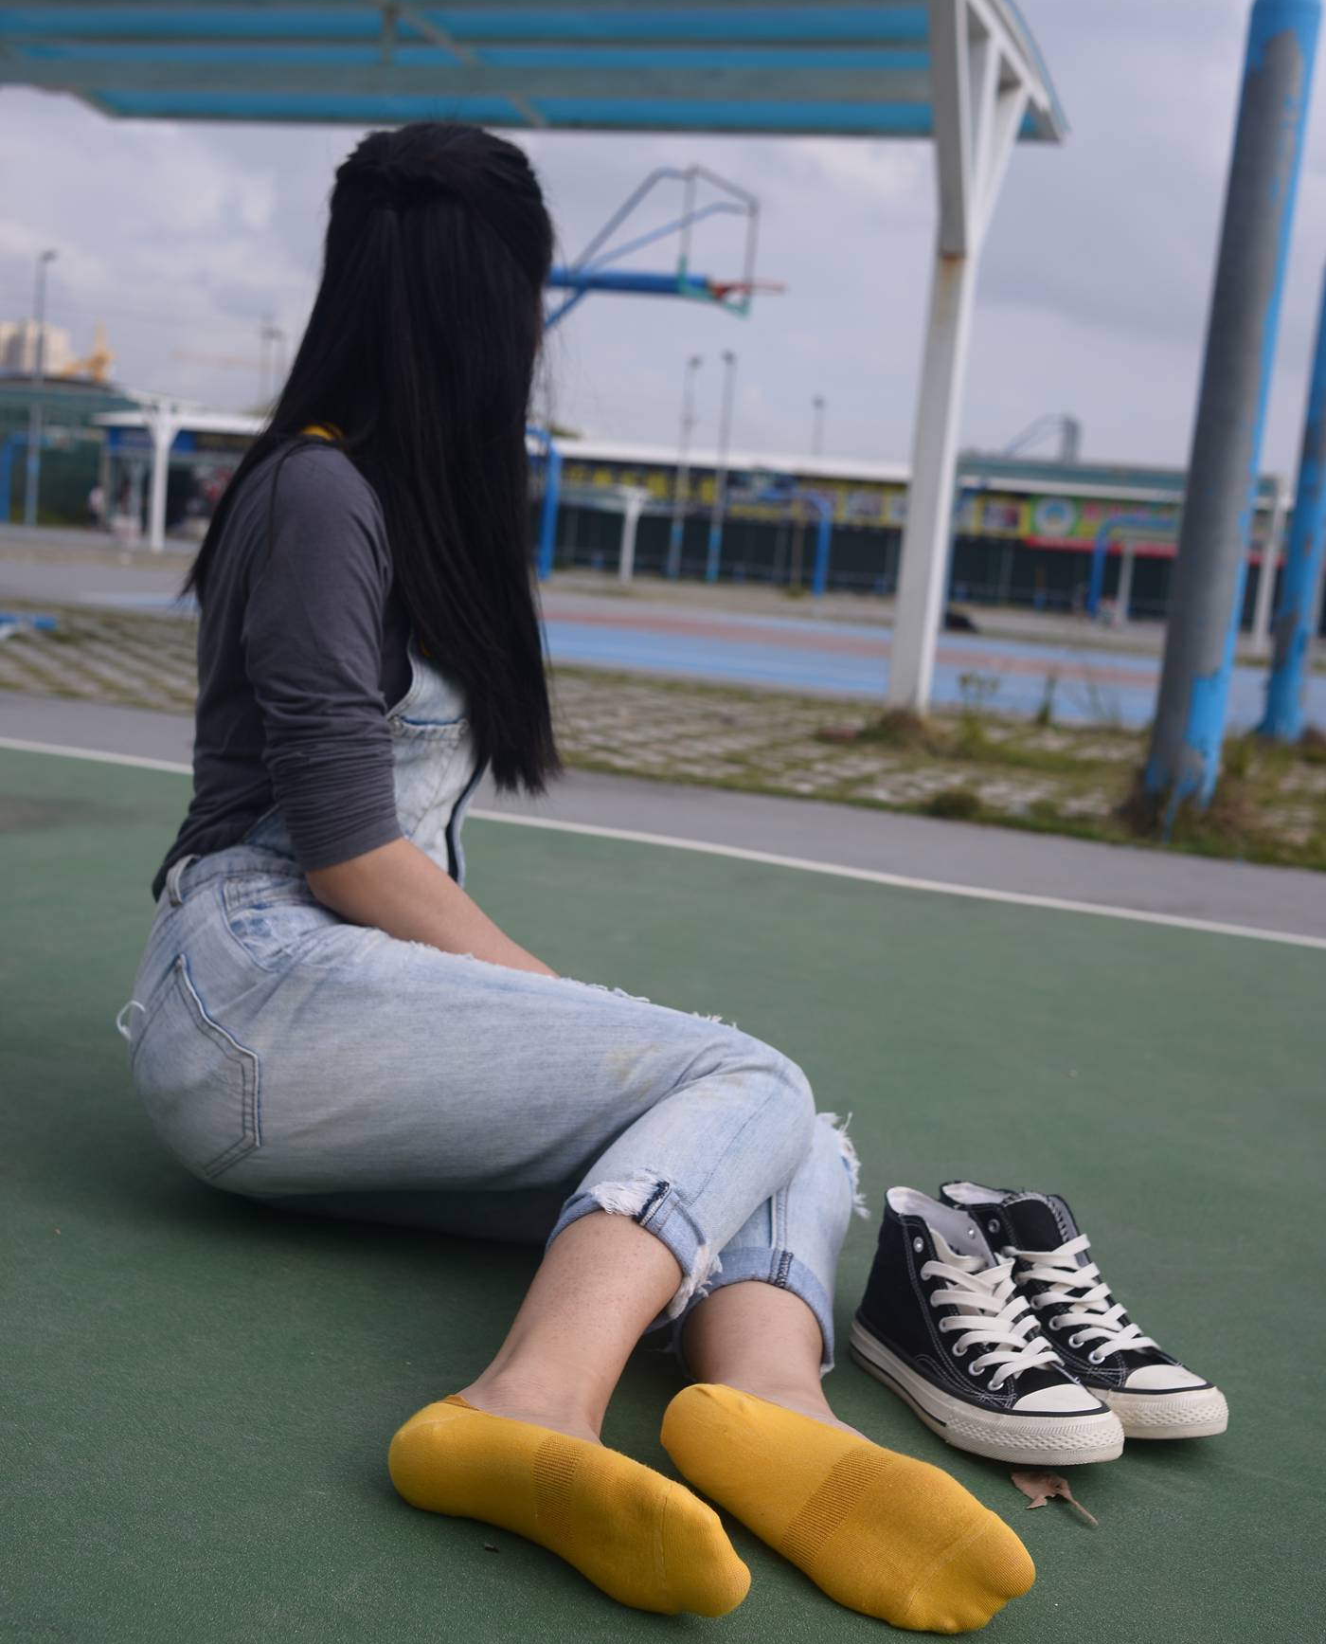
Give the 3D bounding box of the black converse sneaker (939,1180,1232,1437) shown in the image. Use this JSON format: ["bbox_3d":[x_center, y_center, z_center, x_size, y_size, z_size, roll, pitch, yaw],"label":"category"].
[{"bbox_3d":[0.324,0.365,1.468,0.245,0.135,0.092,12,10,41],"label":"black converse sneaker"}]

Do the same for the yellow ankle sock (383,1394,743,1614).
[{"bbox_3d":[-0.059,0.400,1.148,0.235,0.080,0.088,9,9,30],"label":"yellow ankle sock"}]

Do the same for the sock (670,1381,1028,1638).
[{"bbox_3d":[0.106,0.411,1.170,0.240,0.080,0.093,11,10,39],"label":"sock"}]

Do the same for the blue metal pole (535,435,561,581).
[{"bbox_3d":[-2.486,-6.833,42.000,0.260,3.170,0.260,5,8,0],"label":"blue metal pole"}]

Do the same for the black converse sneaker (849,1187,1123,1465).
[{"bbox_3d":[0.241,0.364,1.423,0.092,0.135,0.245,-2,11,-44],"label":"black converse sneaker"}]

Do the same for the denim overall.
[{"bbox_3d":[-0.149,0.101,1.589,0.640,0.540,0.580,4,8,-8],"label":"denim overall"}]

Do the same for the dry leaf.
[{"bbox_3d":[0.261,0.444,1.293,0.045,0.013,0.075,-3,11,-44],"label":"dry leaf"}]

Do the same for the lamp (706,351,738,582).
[{"bbox_3d":[2.265,-13.846,75.256,0.600,9.000,0.400,5,8,0],"label":"lamp"}]

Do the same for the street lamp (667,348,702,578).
[{"bbox_3d":[0.848,-14.099,76.802,0.600,9.000,0.400,5,8,0],"label":"street lamp"}]

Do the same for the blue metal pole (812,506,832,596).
[{"bbox_3d":[4.948,-8.388,60.000,0.280,2.750,0.280,5,8,0],"label":"blue metal pole"}]

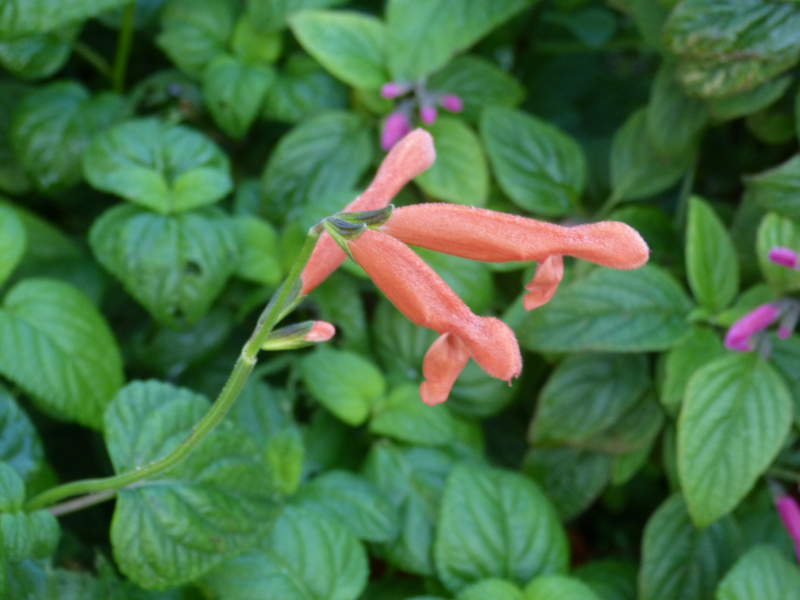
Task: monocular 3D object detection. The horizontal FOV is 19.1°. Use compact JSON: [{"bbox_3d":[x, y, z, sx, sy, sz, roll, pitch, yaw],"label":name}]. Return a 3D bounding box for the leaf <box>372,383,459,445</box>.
[{"bbox_3d":[0.003,0.027,0.570,0.022,0.006,0.017,18,50,12],"label":"leaf"}]

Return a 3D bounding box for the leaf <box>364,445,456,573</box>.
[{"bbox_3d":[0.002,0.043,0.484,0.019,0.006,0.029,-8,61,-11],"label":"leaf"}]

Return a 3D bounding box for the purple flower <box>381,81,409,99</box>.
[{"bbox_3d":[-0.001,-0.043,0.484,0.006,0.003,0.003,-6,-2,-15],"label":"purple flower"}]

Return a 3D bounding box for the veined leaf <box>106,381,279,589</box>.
[{"bbox_3d":[-0.044,0.040,0.510,0.041,0.010,0.044,-20,64,21],"label":"veined leaf"}]

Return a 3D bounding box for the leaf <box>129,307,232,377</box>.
[{"bbox_3d":[-0.058,0.010,0.630,0.029,0.007,0.022,-29,60,-31],"label":"leaf"}]

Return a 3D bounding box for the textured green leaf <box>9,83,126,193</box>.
[{"bbox_3d":[-0.090,-0.044,0.640,0.029,0.009,0.032,5,53,4],"label":"textured green leaf"}]

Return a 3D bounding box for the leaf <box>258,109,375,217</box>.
[{"bbox_3d":[-0.018,-0.028,0.500,0.021,0.006,0.027,27,72,17],"label":"leaf"}]

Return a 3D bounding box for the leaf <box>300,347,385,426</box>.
[{"bbox_3d":[-0.014,0.021,0.570,0.023,0.006,0.016,39,69,22],"label":"leaf"}]

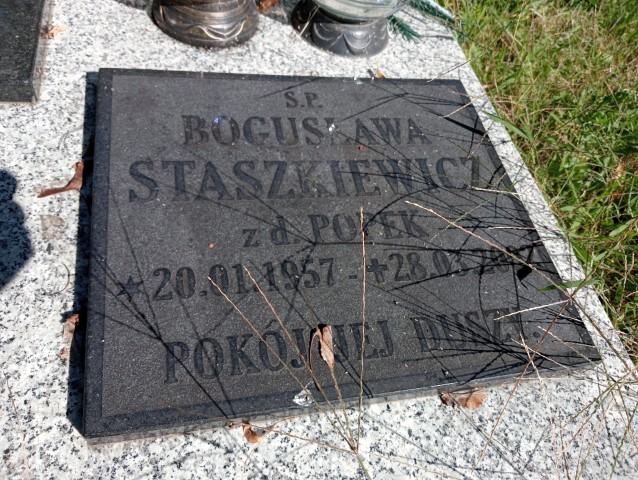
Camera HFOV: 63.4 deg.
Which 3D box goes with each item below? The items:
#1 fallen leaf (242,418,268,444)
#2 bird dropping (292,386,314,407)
[{"bbox_3d":[-0.047,0.132,0.360,0.019,0.012,0.011,34,56,10],"label":"fallen leaf"},{"bbox_3d":[-0.010,0.117,0.381,0.015,0.005,0.011,-32,69,-30],"label":"bird dropping"}]

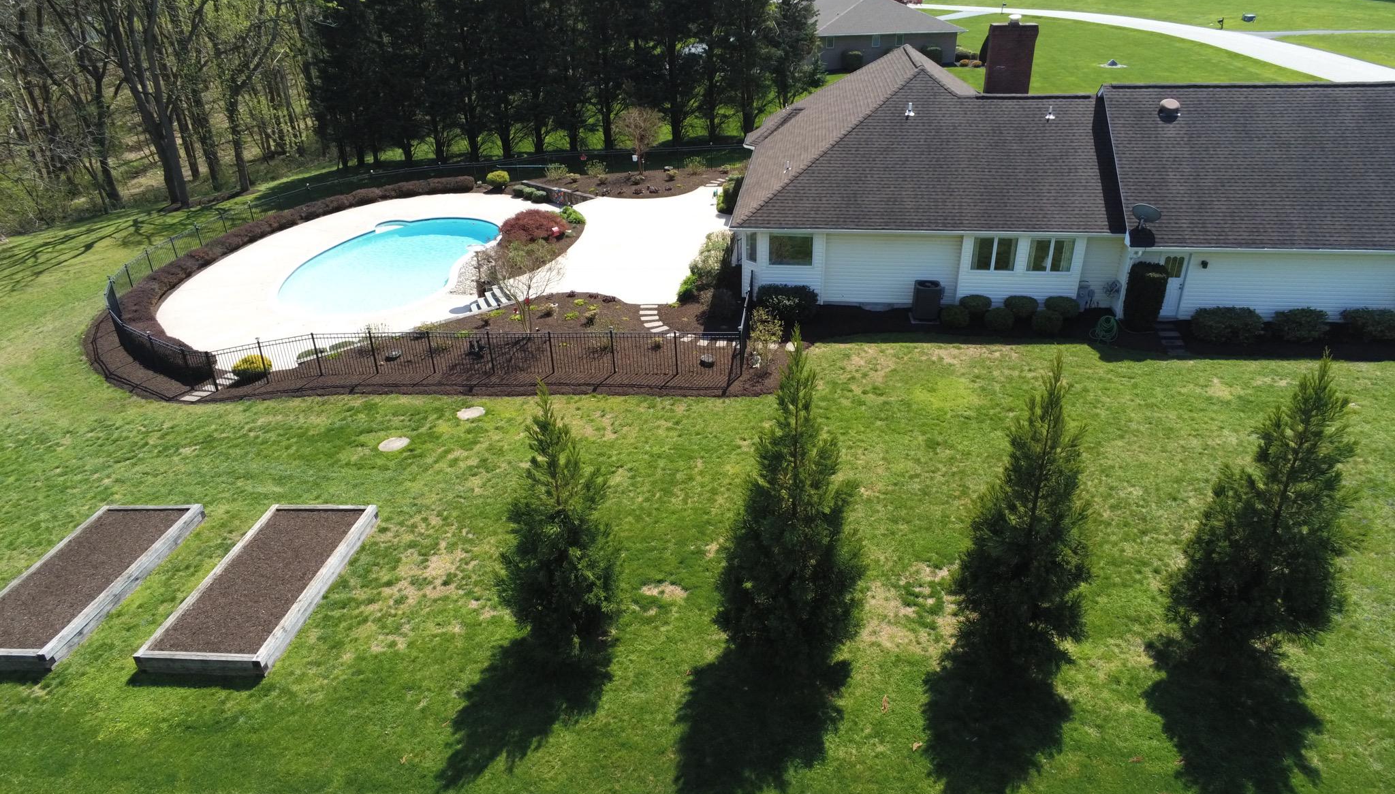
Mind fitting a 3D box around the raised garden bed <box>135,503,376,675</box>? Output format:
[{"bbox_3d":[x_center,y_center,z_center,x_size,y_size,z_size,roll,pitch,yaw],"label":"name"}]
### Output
[{"bbox_3d":[-8.590,3.693,18.650,2.434,0.348,4.893,0,27,7],"label":"raised garden bed"}]

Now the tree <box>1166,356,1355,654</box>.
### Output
[{"bbox_3d":[9.285,1.732,14.809,2.650,5.269,2.650,-2,28,0],"label":"tree"}]

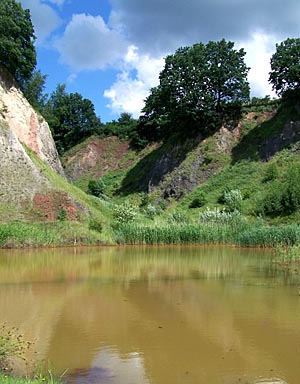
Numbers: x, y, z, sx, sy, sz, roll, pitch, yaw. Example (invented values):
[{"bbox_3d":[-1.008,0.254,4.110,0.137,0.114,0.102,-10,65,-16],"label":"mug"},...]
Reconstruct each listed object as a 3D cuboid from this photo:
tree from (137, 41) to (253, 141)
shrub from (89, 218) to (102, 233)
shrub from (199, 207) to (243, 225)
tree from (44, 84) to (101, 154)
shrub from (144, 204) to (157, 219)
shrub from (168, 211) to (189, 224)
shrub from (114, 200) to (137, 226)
[{"bbox_3d":[7.600,-17.510,75.000,18.560,16.900,15.000,0,-4,0],"label":"tree"},{"bbox_3d":[-5.210,3.200,42.000,1.330,1.330,1.300,0,-4,0],"label":"shrub"},{"bbox_3d":[7.550,2.680,47.000,4.670,2.230,2.500,0,-4,0],"label":"shrub"},{"bbox_3d":[-16.240,-15.190,92.000,11.520,14.400,11.000,0,-4,0],"label":"tree"},{"bbox_3d":[0.060,2.410,53.000,1.440,1.800,1.500,0,-4,0],"label":"shrub"},{"bbox_3d":[3.010,2.900,48.000,2.390,1.740,1.900,0,-4,0],"label":"shrub"},{"bbox_3d":[-2.730,2.350,47.000,2.550,2.870,2.500,0,-4,0],"label":"shrub"}]

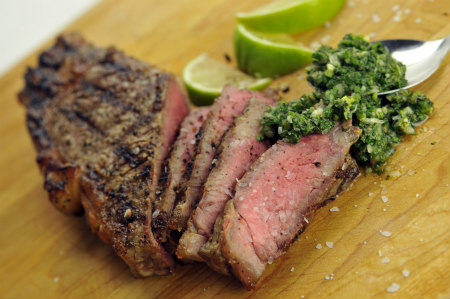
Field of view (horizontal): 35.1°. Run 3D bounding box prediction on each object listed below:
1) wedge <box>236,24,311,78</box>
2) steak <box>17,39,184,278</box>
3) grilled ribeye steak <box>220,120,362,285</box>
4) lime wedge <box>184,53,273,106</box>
[{"bbox_3d":[0.028,-0.060,0.430,0.055,0.026,0.029,12,64,35],"label":"wedge"},{"bbox_3d":[-0.070,-0.004,0.439,0.102,0.034,0.188,-42,48,-3],"label":"steak"},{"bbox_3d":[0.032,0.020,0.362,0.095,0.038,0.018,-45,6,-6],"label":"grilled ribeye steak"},{"bbox_3d":[0.001,-0.043,0.436,0.054,0.020,0.028,16,67,36],"label":"lime wedge"}]

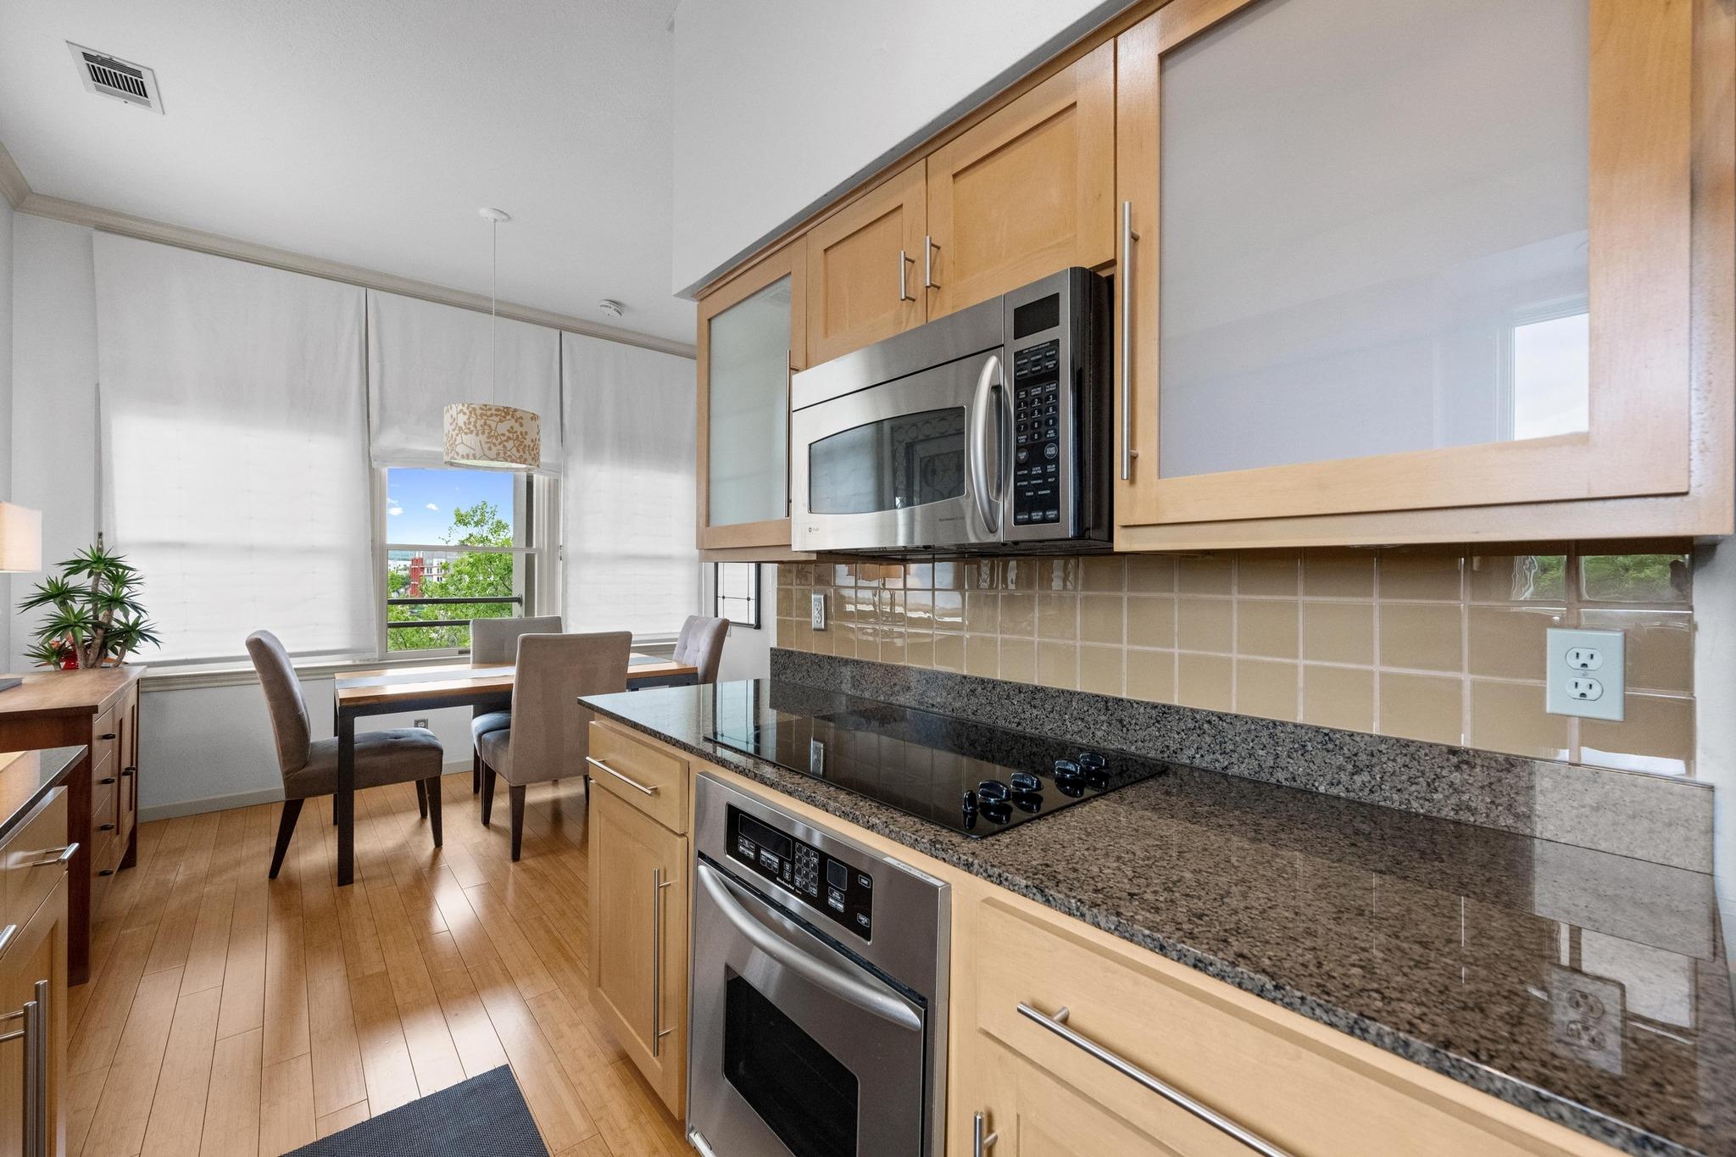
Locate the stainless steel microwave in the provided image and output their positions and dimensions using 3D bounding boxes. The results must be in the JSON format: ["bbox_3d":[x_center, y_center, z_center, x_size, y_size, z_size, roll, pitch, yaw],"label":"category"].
[{"bbox_3d":[0.209,-0.271,1.434,0.400,0.415,0.760,0,0,-41],"label":"stainless steel microwave"}]

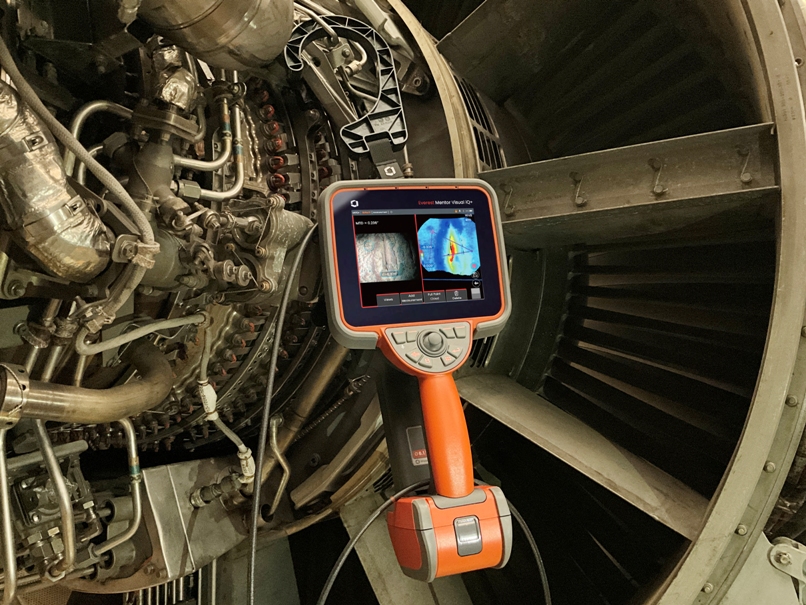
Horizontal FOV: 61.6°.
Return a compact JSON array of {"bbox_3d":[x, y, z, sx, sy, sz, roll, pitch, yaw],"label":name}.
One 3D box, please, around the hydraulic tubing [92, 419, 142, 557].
[{"bbox_3d":[-0.393,0.255,0.930,0.062,0.186,0.028,-4,3,-9],"label":"hydraulic tubing"}]

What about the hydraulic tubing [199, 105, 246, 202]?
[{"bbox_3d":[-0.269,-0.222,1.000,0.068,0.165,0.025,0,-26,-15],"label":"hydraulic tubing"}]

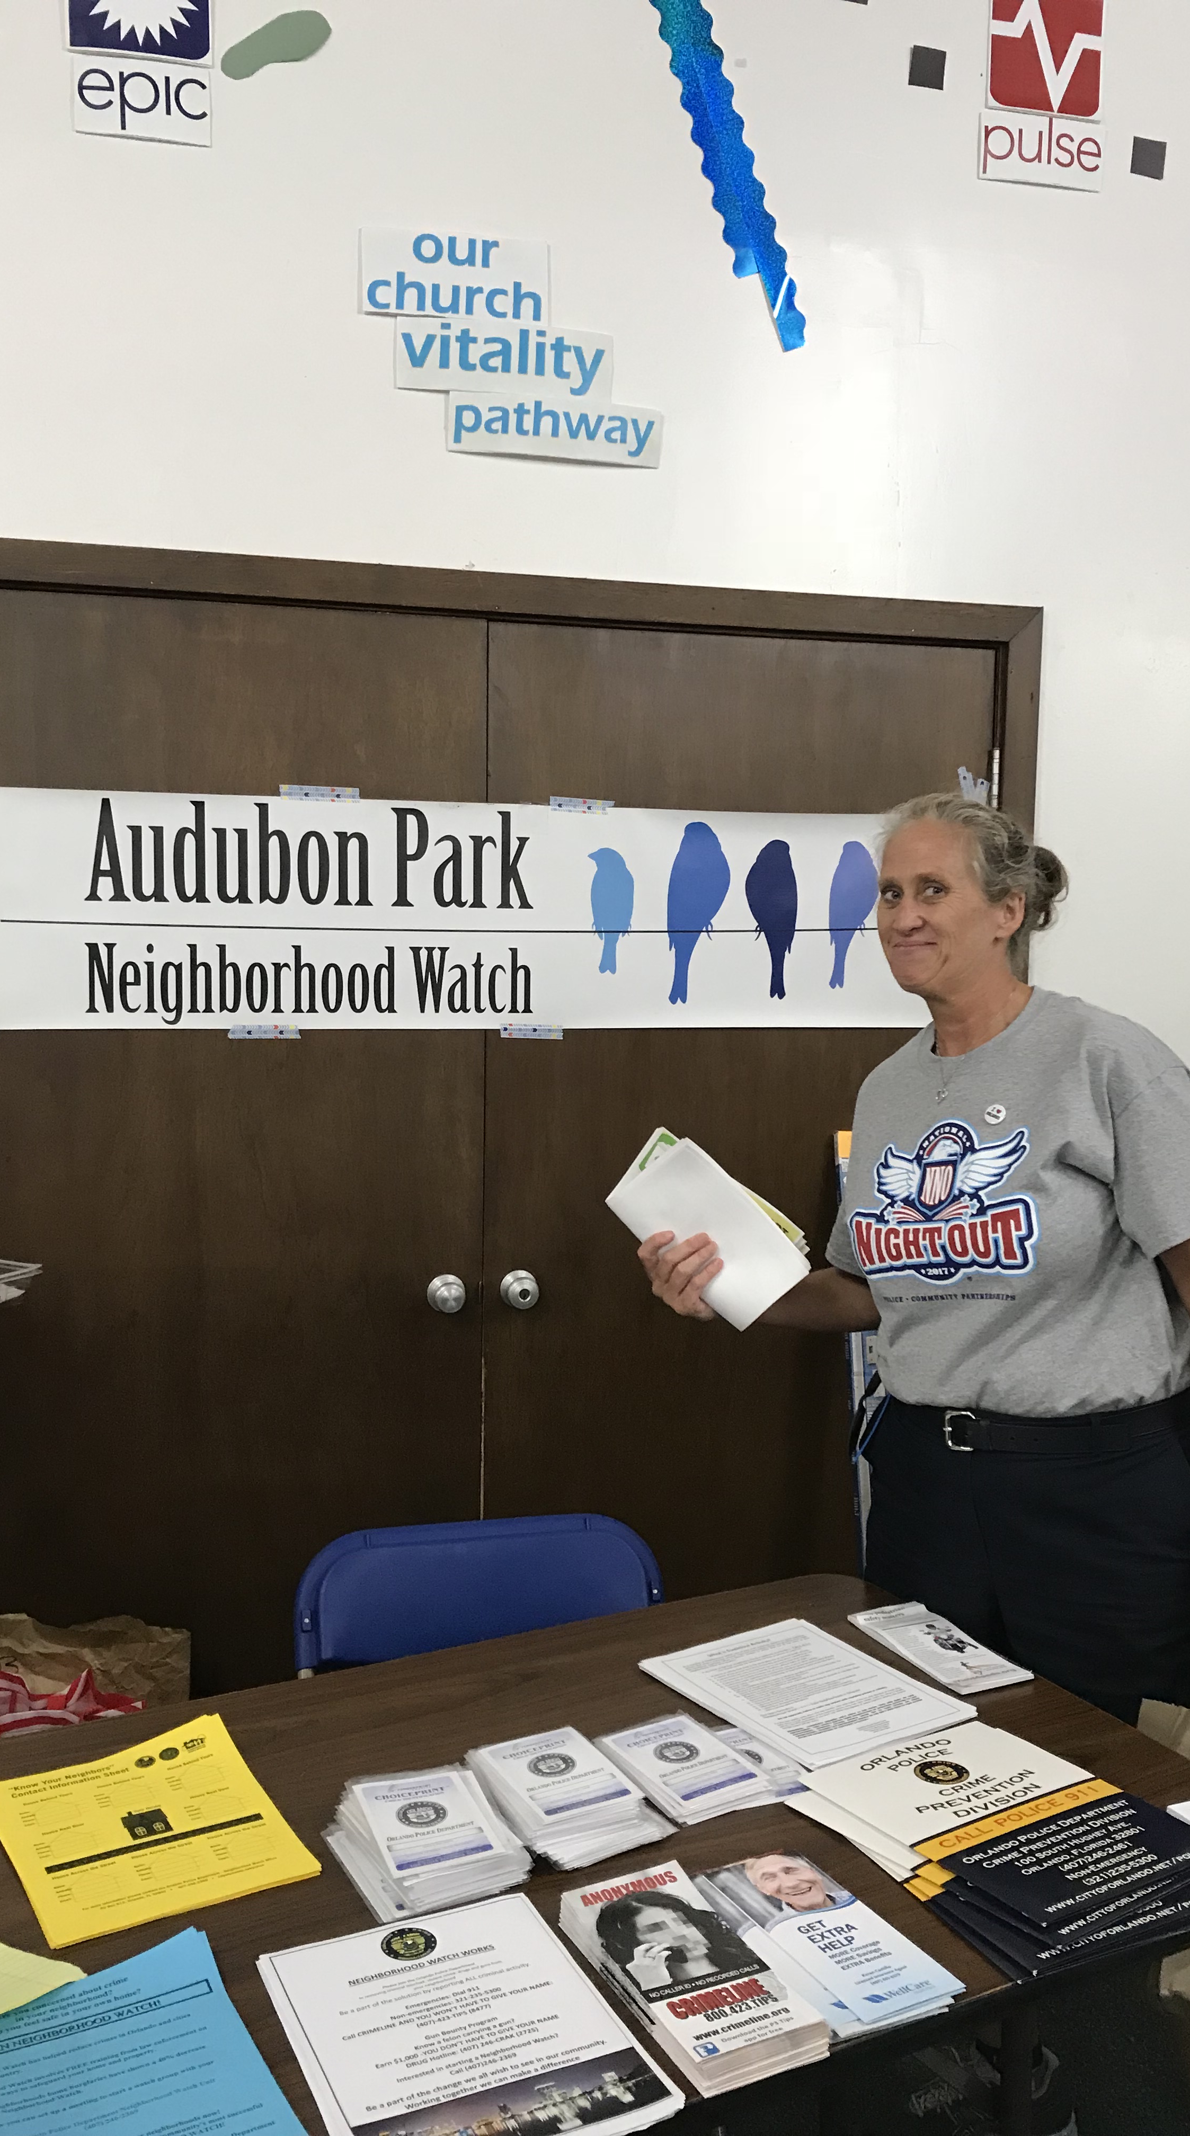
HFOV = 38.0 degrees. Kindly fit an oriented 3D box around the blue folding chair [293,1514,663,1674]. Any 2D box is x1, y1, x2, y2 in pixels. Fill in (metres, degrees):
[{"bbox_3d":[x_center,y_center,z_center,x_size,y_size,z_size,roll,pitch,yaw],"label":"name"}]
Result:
[{"bbox_3d":[-0.093,0.978,2.005,0.460,0.790,0.480,0,5,-14],"label":"blue folding chair"}]

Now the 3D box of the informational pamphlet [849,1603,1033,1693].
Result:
[{"bbox_3d":[0.378,0.638,1.908,0.097,0.015,0.222,-1,5,-24],"label":"informational pamphlet"}]

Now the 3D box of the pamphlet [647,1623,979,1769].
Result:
[{"bbox_3d":[0.219,0.646,1.797,0.222,0.012,0.285,-2,6,-33],"label":"pamphlet"}]

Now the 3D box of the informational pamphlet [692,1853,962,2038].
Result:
[{"bbox_3d":[0.178,0.680,1.367,0.112,0.012,0.225,-2,5,-28],"label":"informational pamphlet"}]

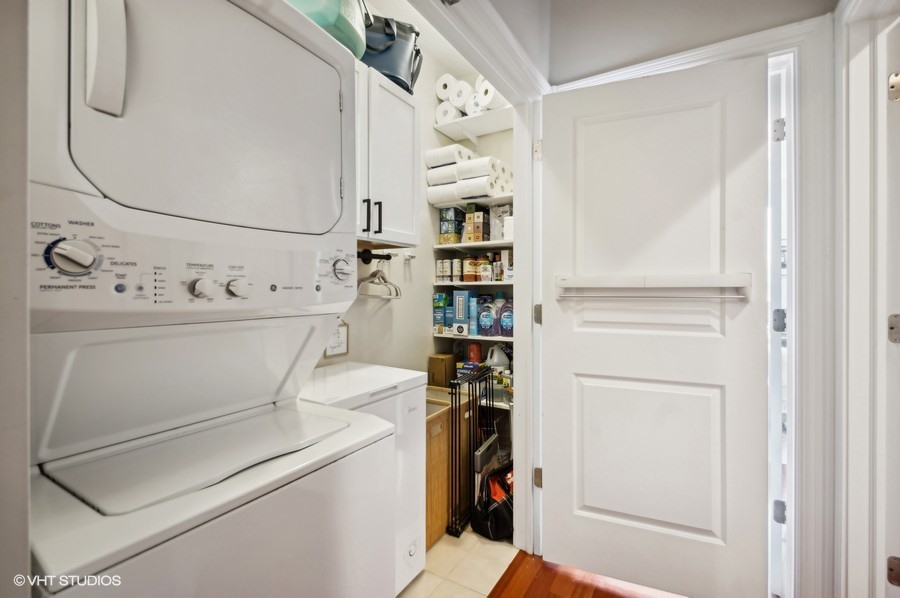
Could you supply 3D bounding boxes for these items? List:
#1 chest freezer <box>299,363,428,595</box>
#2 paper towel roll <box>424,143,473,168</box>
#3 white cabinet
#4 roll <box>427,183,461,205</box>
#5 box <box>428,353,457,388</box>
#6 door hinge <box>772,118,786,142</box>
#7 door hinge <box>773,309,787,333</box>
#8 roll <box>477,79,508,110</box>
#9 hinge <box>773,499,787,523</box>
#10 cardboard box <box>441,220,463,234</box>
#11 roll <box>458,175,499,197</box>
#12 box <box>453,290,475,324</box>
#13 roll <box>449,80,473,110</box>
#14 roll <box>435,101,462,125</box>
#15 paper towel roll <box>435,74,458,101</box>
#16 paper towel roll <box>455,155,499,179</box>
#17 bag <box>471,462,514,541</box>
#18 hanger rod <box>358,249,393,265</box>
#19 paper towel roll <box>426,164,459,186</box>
[{"bbox_3d":[-0.454,0.736,1.507,0.500,0.850,0.540,0,0,32],"label":"chest freezer"},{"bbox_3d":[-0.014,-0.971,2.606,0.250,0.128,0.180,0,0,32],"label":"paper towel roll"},{"bbox_3d":[-0.496,-0.658,1.728,0.330,0.770,0.750,0,0,32],"label":"white cabinet"},{"bbox_3d":[-0.019,-0.722,2.598,0.250,0.128,0.128,0,0,32],"label":"roll"},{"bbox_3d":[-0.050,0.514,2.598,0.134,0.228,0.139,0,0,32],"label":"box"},{"bbox_3d":[1.272,-0.649,1.445,0.045,0.090,0.014,0,0,27],"label":"door hinge"},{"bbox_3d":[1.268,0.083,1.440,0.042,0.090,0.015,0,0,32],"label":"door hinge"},{"bbox_3d":[0.308,-1.322,2.513,0.154,0.154,0.274,0,0,32],"label":"roll"},{"bbox_3d":[1.272,0.821,1.445,0.045,0.090,0.014,0,0,27],"label":"hinge"},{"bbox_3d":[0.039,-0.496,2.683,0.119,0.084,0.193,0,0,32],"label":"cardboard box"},{"bbox_3d":[0.177,-0.728,2.439,0.241,0.124,0.124,0,0,32],"label":"roll"},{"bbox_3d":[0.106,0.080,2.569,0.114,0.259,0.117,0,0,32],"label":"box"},{"bbox_3d":[0.137,-1.365,2.615,0.150,0.150,0.270,0,0,32],"label":"roll"},{"bbox_3d":[0.043,-1.280,2.695,0.150,0.150,0.270,0,0,32],"label":"roll"},{"bbox_3d":[0.042,-1.458,2.692,0.154,0.154,0.274,0,0,32],"label":"paper towel roll"},{"bbox_3d":[0.183,-0.849,2.434,0.241,0.124,0.124,0,0,32],"label":"paper towel roll"},{"bbox_3d":[0.269,0.988,1.951,0.230,0.340,0.320,0,0,32],"label":"bag"},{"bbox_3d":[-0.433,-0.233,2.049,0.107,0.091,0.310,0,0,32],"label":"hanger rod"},{"bbox_3d":[-0.019,-0.845,2.598,0.250,0.128,0.128,0,0,32],"label":"paper towel roll"}]

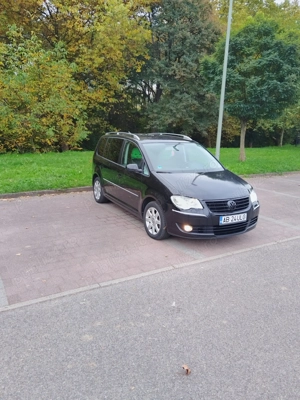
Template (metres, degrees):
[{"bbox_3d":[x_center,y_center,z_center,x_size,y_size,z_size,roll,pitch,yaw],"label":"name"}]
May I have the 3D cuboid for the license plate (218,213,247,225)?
[{"bbox_3d":[1.224,0.278,4.406,0.520,0.114,0.020,-6,11,-28],"label":"license plate"}]

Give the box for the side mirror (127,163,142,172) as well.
[{"bbox_3d":[-0.251,-0.545,5.034,0.240,0.155,0.140,-6,15,-28],"label":"side mirror"}]

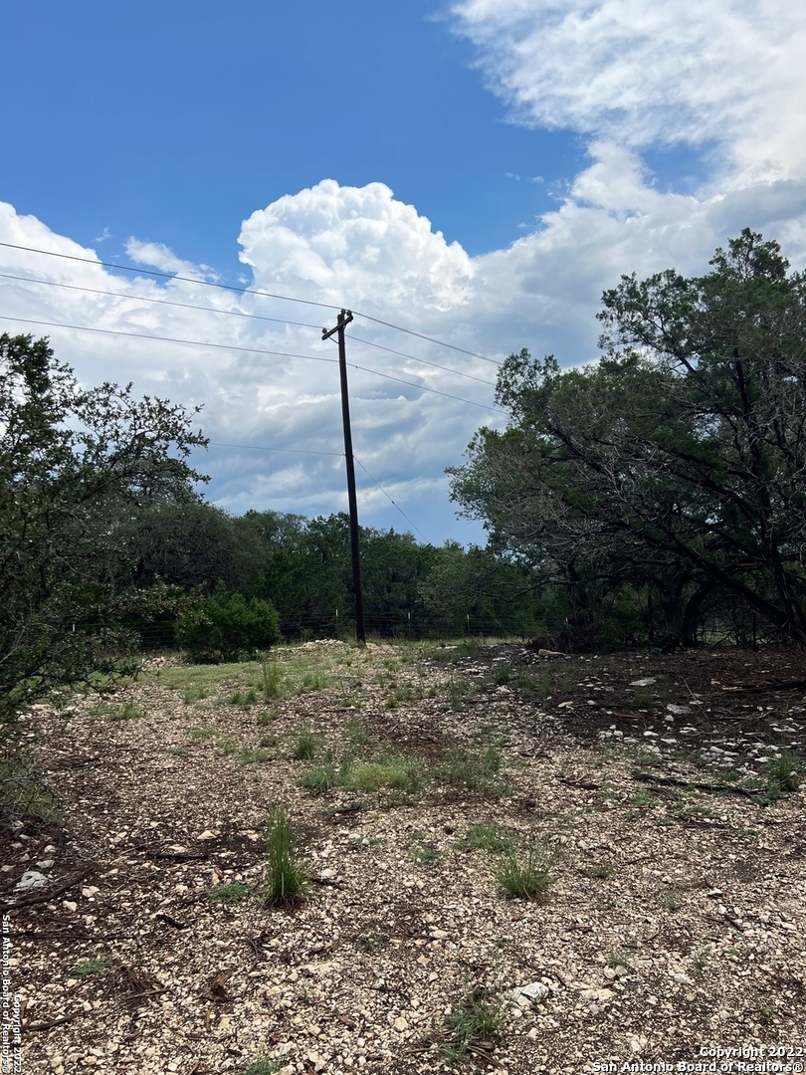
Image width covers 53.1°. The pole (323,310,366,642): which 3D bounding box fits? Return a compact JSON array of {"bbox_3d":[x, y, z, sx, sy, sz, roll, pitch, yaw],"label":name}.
[{"bbox_3d":[-1.399,-1.745,22.125,0.320,9.250,1.750,-1,-5,-33],"label":"pole"}]

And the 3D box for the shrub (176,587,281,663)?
[{"bbox_3d":[-4.200,2.070,19.400,2.500,1.800,2.400,-1,-4,0],"label":"shrub"}]

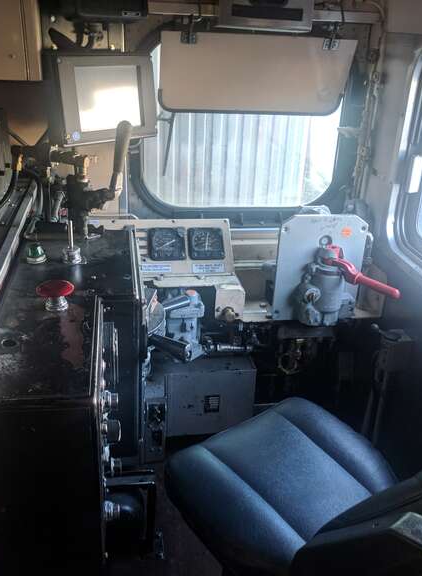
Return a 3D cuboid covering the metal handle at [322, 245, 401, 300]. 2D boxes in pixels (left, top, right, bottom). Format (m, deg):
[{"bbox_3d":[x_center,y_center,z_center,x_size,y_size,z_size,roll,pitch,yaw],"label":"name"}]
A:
[{"bbox_3d":[0.448,-0.051,1.719,0.048,0.055,0.265,-19,45,-39],"label":"metal handle"}]

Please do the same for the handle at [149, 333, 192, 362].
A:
[{"bbox_3d":[-0.118,0.171,1.660,0.130,0.040,0.040,28,33,23],"label":"handle"}]

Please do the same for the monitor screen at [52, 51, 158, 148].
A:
[{"bbox_3d":[-0.316,-0.555,1.694,0.318,0.238,0.070,-19,26,-39],"label":"monitor screen"}]

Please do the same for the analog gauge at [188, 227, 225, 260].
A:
[{"bbox_3d":[-0.015,-0.135,1.817,0.109,0.030,0.107,-1,69,-9],"label":"analog gauge"}]

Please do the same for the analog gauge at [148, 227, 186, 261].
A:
[{"bbox_3d":[-0.135,-0.134,1.797,0.109,0.030,0.107,-1,69,-9],"label":"analog gauge"}]

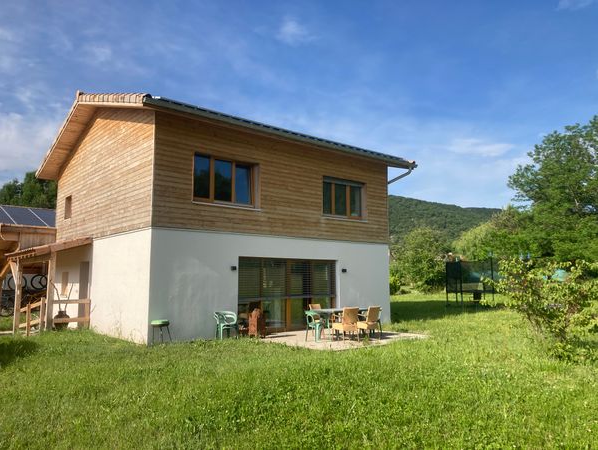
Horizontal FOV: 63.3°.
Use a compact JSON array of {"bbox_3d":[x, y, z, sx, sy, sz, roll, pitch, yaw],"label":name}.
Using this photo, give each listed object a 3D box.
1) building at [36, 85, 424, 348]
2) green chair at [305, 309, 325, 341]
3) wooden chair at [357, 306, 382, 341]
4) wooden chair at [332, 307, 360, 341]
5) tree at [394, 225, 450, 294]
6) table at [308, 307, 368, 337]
[{"bbox_3d":[-3.226,-0.149,18.989,10.544,7.766,11.137,5,-8,-40],"label":"building"},{"bbox_3d":[0.508,2.624,12.706,0.556,0.799,0.546,-6,-8,40],"label":"green chair"},{"bbox_3d":[1.862,2.614,13.078,0.516,0.890,0.546,6,-9,-43],"label":"wooden chair"},{"bbox_3d":[1.208,2.561,12.586,0.516,0.890,0.546,4,-8,-34],"label":"wooden chair"},{"bbox_3d":[13.378,3.768,53.000,6.200,7.200,6.200,0,-6,0],"label":"tree"},{"bbox_3d":[1.134,2.745,13.526,1.771,0.739,0.911,5,-8,-40],"label":"table"}]

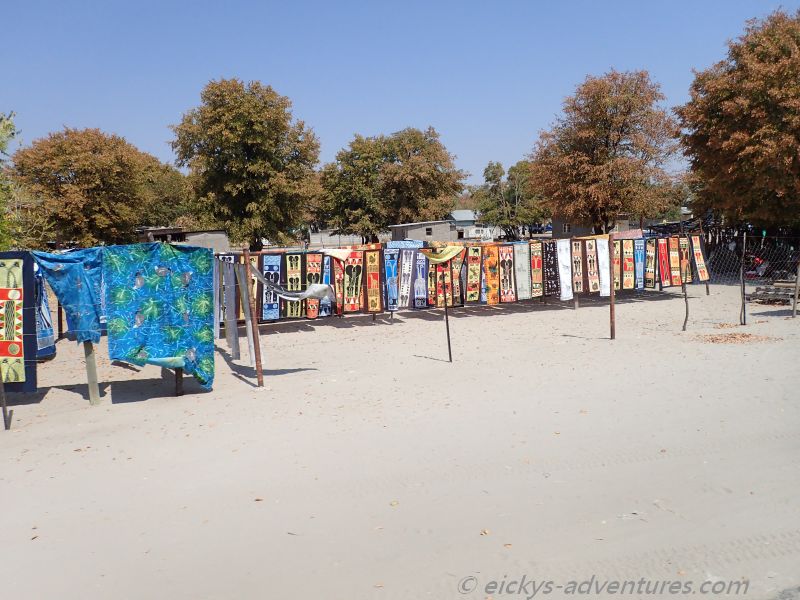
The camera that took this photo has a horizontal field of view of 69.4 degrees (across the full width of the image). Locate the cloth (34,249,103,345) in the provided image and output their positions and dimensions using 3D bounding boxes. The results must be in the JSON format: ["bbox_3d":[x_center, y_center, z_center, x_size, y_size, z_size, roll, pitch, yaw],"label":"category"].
[{"bbox_3d":[-4.073,-0.043,7.100,0.730,1.150,0.150,-5,8,-26],"label":"cloth"}]

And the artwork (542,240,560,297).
[{"bbox_3d":[4.076,-0.847,15.545,0.530,1.508,0.050,-5,7,-19],"label":"artwork"}]

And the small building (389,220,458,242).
[{"bbox_3d":[1.897,-5.368,48.142,5.300,2.400,4.000,-2,8,-8],"label":"small building"}]

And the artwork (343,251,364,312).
[{"bbox_3d":[-1.104,-0.439,13.716,0.530,1.473,0.050,-5,7,-19],"label":"artwork"}]

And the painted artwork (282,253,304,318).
[{"bbox_3d":[-2.285,-0.311,12.398,0.470,1.420,0.100,-4,8,-21],"label":"painted artwork"}]

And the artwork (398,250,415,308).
[{"bbox_3d":[0.150,-0.497,13.356,0.410,1.400,0.100,-4,8,-21],"label":"artwork"}]

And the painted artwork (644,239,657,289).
[{"bbox_3d":[7.224,-1.053,16.662,0.435,1.444,0.050,-5,7,-19],"label":"painted artwork"}]

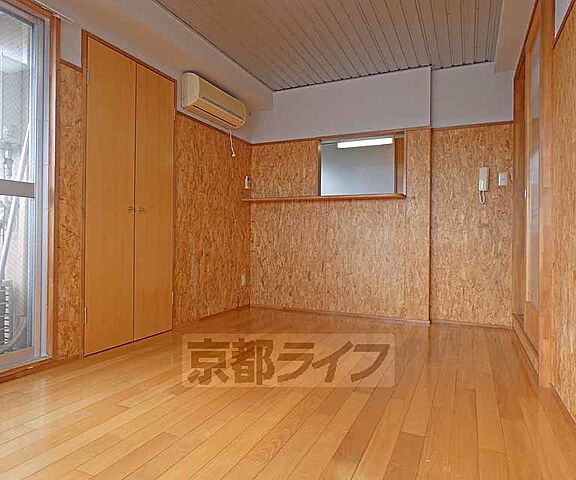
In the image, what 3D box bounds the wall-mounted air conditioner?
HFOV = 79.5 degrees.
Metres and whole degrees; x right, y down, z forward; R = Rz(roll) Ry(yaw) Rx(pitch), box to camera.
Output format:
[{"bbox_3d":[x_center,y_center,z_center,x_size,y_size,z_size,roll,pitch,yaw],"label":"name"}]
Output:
[{"bbox_3d":[-0.729,-1.395,3.554,0.205,0.304,0.753,0,0,27],"label":"wall-mounted air conditioner"}]

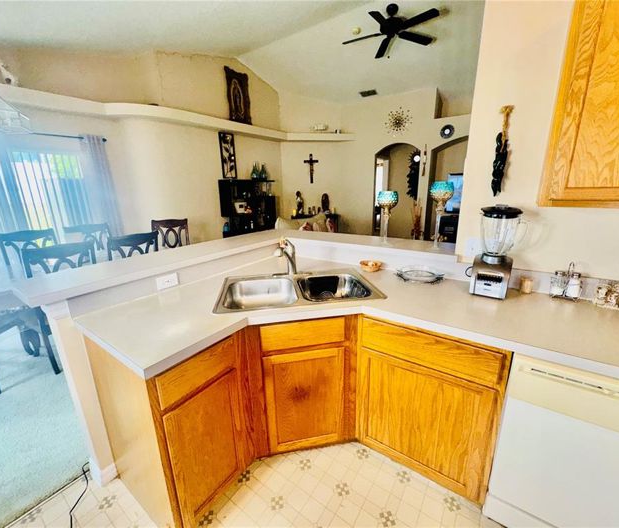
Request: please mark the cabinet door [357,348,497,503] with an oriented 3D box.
[{"bbox_3d":[0.485,0.705,1.296,0.560,0.560,0.025,9,18,34],"label":"cabinet door"}]

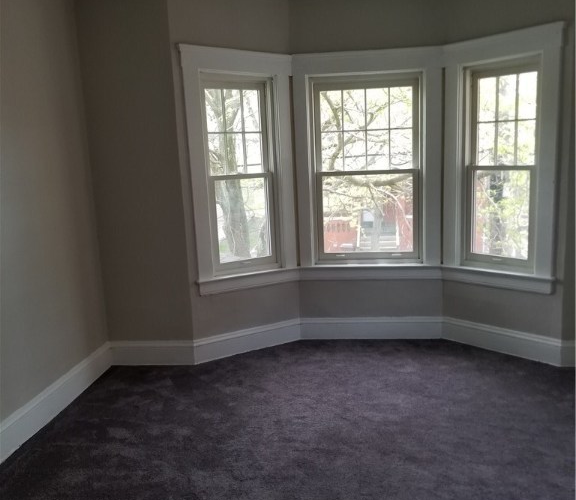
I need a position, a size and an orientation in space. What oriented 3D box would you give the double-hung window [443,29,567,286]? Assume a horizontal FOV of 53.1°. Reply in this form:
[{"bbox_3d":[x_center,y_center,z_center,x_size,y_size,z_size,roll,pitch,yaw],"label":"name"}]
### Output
[{"bbox_3d":[1.445,-0.611,3.982,0.130,1.675,0.842,-10,12,-42],"label":"double-hung window"}]

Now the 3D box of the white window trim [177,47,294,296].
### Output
[{"bbox_3d":[-0.307,-0.573,4.176,0.864,1.675,0.120,-8,11,-32],"label":"white window trim"}]

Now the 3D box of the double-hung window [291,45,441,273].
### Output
[{"bbox_3d":[0.604,-0.670,4.347,1.101,1.606,0.110,-1,9,6],"label":"double-hung window"}]

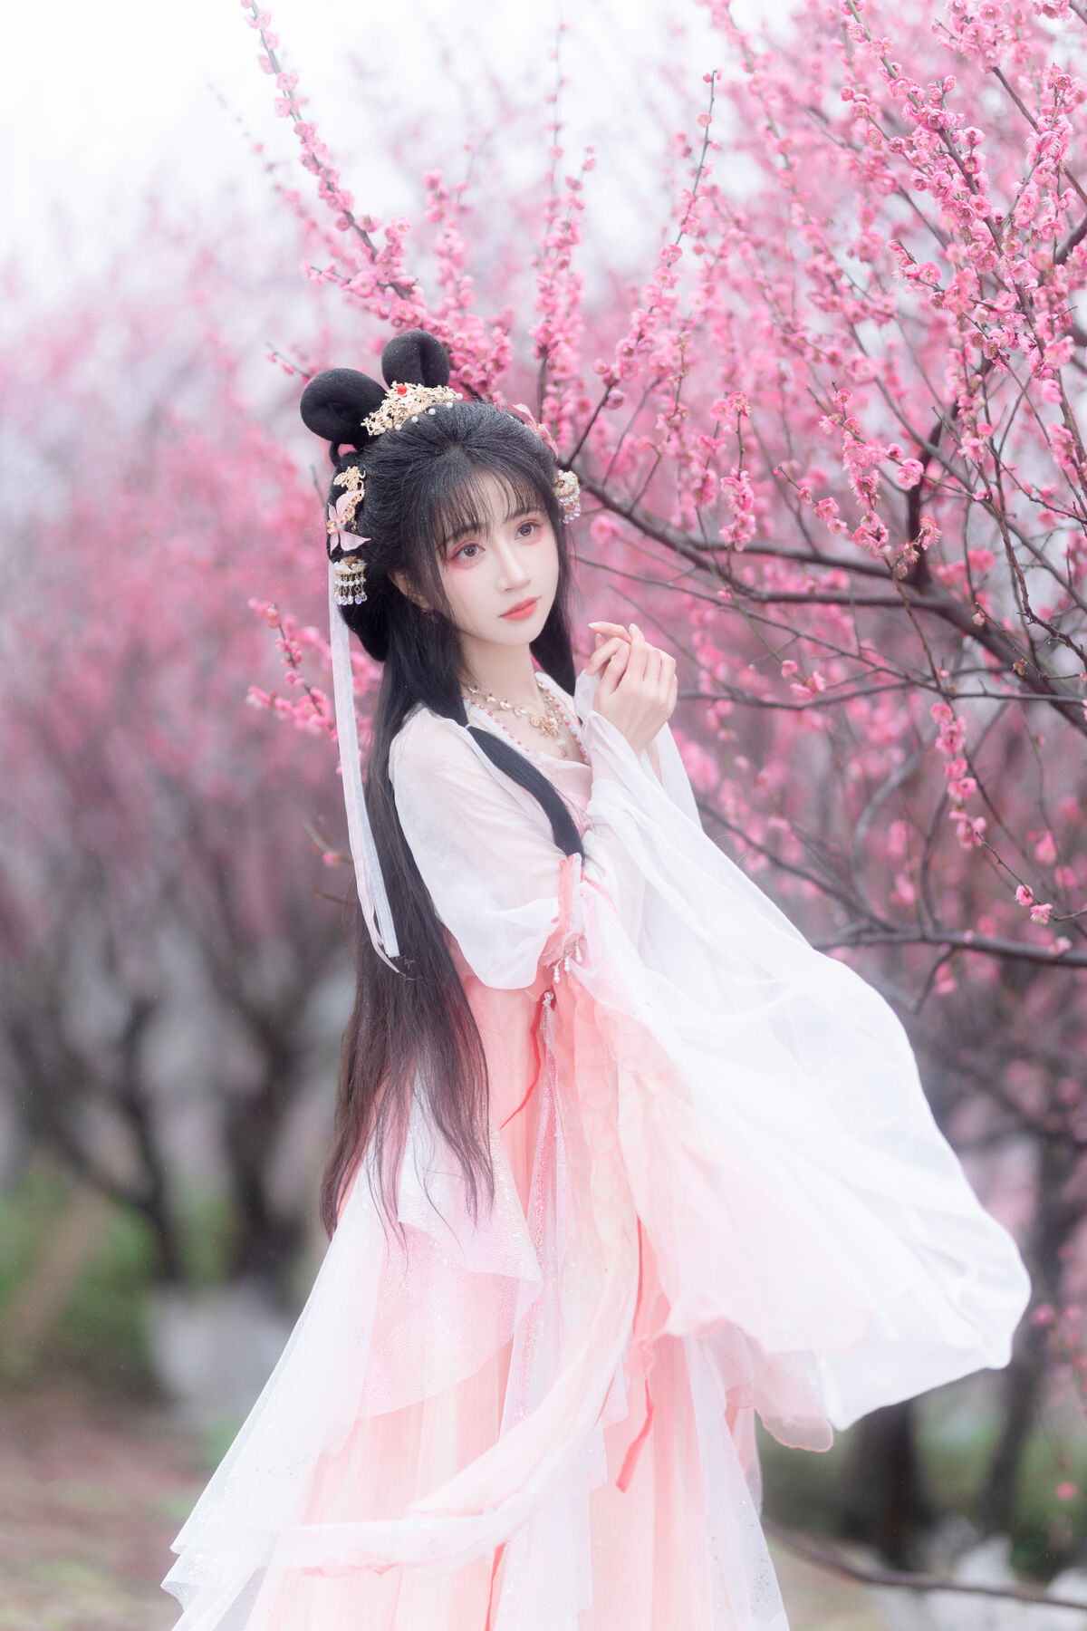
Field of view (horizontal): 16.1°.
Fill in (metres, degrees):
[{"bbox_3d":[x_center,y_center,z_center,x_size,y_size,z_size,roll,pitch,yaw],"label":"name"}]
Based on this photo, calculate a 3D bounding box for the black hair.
[{"bbox_3d":[-0.080,-0.028,3.500,0.250,0.820,0.290,0,0,-40],"label":"black hair"}]

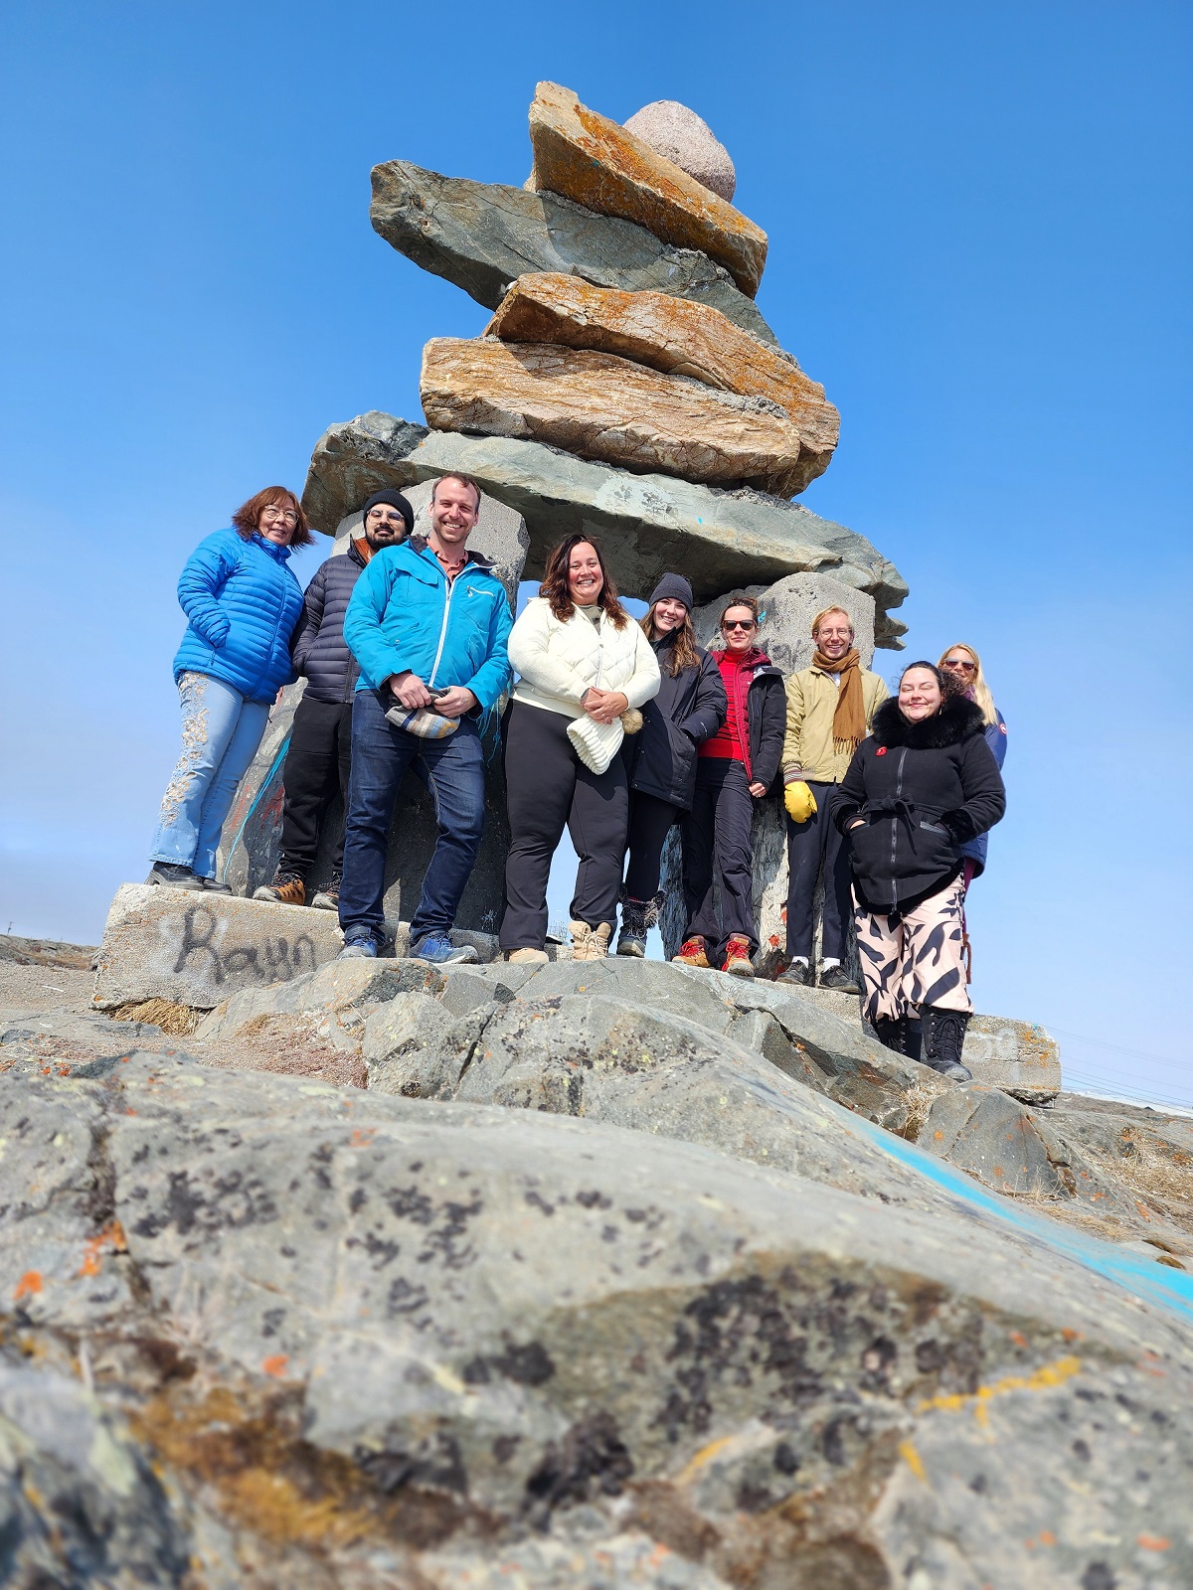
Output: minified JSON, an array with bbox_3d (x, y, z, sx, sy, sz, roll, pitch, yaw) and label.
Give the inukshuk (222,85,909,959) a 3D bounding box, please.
[{"bbox_3d":[0.090,-1.454,5.484,2.980,4.590,1.150,12,-12,-16],"label":"inukshuk"}]

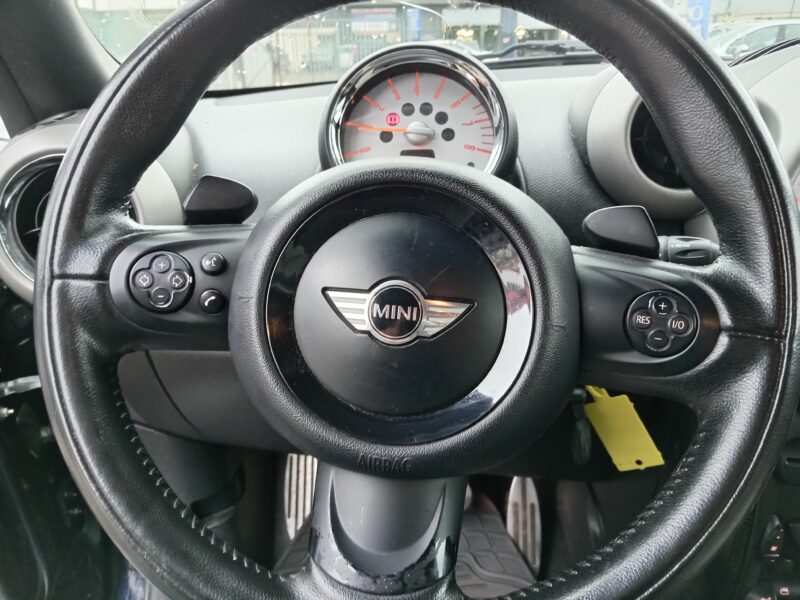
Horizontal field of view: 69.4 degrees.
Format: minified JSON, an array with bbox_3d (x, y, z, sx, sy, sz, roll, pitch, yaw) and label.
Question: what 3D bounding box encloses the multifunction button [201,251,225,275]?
[{"bbox_3d":[-0.096,-0.019,0.298,0.012,0.011,0.006,1,-7,4],"label":"multifunction button"}]

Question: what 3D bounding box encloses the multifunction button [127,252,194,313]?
[{"bbox_3d":[-0.124,-0.009,0.301,0.034,0.033,0.010,1,-7,4],"label":"multifunction button"}]

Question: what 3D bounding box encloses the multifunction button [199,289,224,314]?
[{"bbox_3d":[-0.097,0.001,0.297,0.012,0.012,0.006,1,-7,4],"label":"multifunction button"}]

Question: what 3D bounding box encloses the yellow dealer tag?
[{"bbox_3d":[0.154,0.090,0.400,0.033,0.065,0.003,-29,-2,30],"label":"yellow dealer tag"}]

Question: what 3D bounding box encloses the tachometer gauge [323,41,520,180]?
[{"bbox_3d":[0.012,-0.102,0.395,0.127,0.127,0.065,0,-3,1],"label":"tachometer gauge"}]

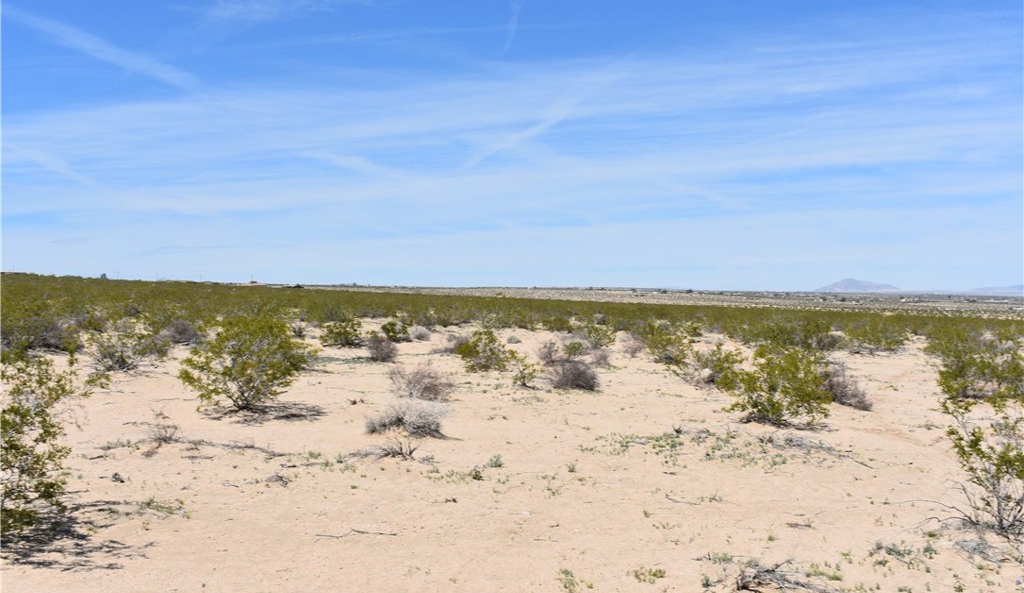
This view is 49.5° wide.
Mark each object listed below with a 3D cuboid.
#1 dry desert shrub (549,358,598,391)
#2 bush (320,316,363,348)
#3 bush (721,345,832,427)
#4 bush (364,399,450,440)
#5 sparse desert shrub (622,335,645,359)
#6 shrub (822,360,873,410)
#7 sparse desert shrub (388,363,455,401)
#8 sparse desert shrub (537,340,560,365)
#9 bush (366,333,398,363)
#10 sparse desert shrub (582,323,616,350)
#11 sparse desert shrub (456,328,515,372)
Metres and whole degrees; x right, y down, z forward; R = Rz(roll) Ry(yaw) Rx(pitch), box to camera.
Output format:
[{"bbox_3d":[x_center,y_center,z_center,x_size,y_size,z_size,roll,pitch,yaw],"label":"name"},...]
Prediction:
[{"bbox_3d":[1.003,1.268,17.800,0.755,0.498,0.720,0,0,0],"label":"dry desert shrub"},{"bbox_3d":[-4.902,1.057,31.894,1.207,0.791,1.087,1,0,0],"label":"bush"},{"bbox_3d":[3.353,1.095,14.045,1.418,0.924,1.276,0,0,0],"label":"bush"},{"bbox_3d":[-1.198,1.390,12.535,0.915,0.407,0.824,1,0,0],"label":"bush"},{"bbox_3d":[3.476,1.445,31.739,0.601,0.601,0.541,1,0,0],"label":"sparse desert shrub"},{"bbox_3d":[4.724,1.235,15.751,0.795,0.653,0.716,0,0,0],"label":"shrub"},{"bbox_3d":[-1.363,1.299,16.800,0.984,0.568,0.886,1,0,0],"label":"sparse desert shrub"},{"bbox_3d":[0.817,1.212,24.436,0.507,0.529,0.481,0,0,0],"label":"sparse desert shrub"},{"bbox_3d":[-2.893,1.145,24.896,0.696,0.583,0.661,0,0,0],"label":"bush"},{"bbox_3d":[2.496,1.121,31.077,0.868,0.672,0.782,0,0,0],"label":"sparse desert shrub"},{"bbox_3d":[-0.552,1.070,22.387,1.130,0.807,0.961,0,0,0],"label":"sparse desert shrub"}]

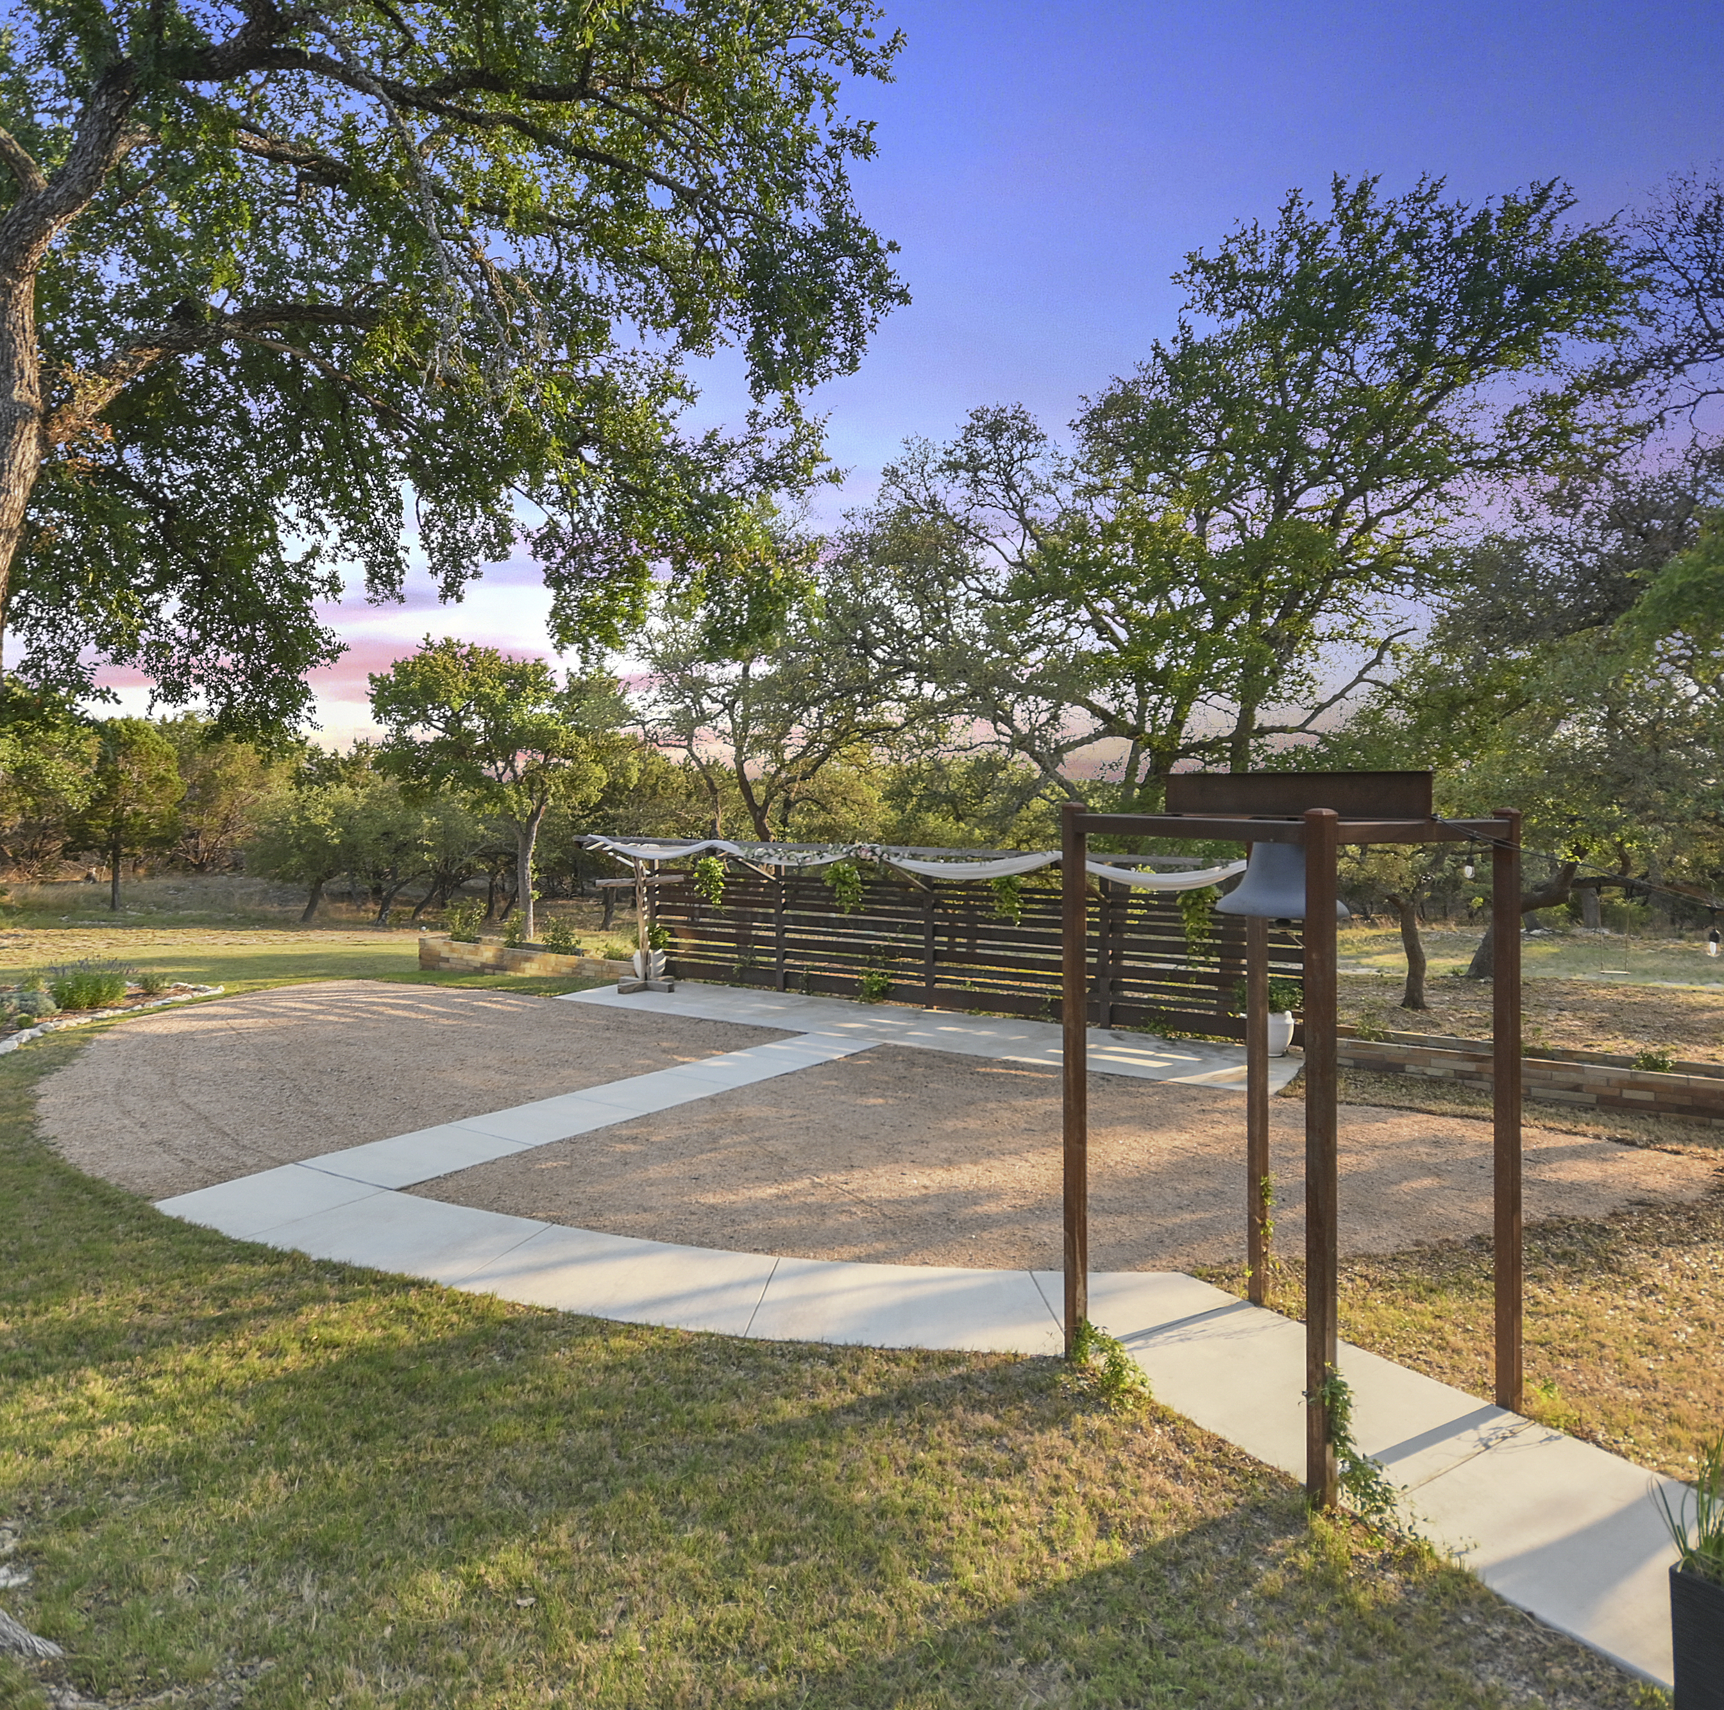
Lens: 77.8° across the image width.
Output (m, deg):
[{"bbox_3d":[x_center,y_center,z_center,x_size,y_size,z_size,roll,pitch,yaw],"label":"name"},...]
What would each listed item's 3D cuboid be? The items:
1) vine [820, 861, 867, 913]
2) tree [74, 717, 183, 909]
[{"bbox_3d":[-0.253,0.449,14.950,0.620,0.740,0.400,1,3,25],"label":"vine"},{"bbox_3d":[-19.200,-1.000,28.000,2.600,5.100,2.600,-2,3,-34],"label":"tree"}]

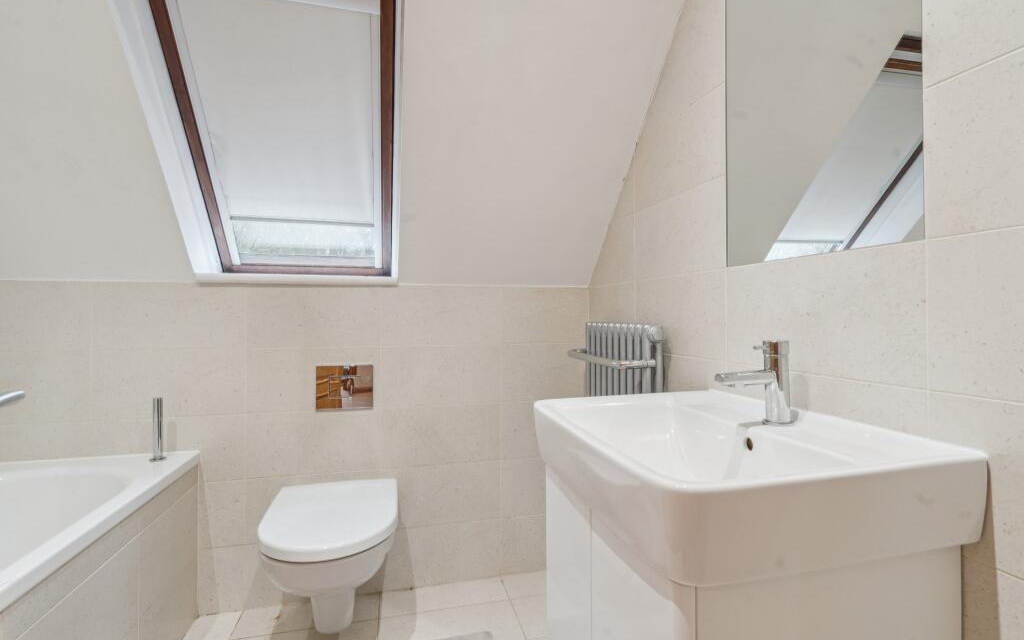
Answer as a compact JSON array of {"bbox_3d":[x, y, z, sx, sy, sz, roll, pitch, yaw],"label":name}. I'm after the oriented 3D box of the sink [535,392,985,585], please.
[{"bbox_3d":[0.334,0.238,0.803,0.471,0.122,0.555,0,0,-15],"label":"sink"}]

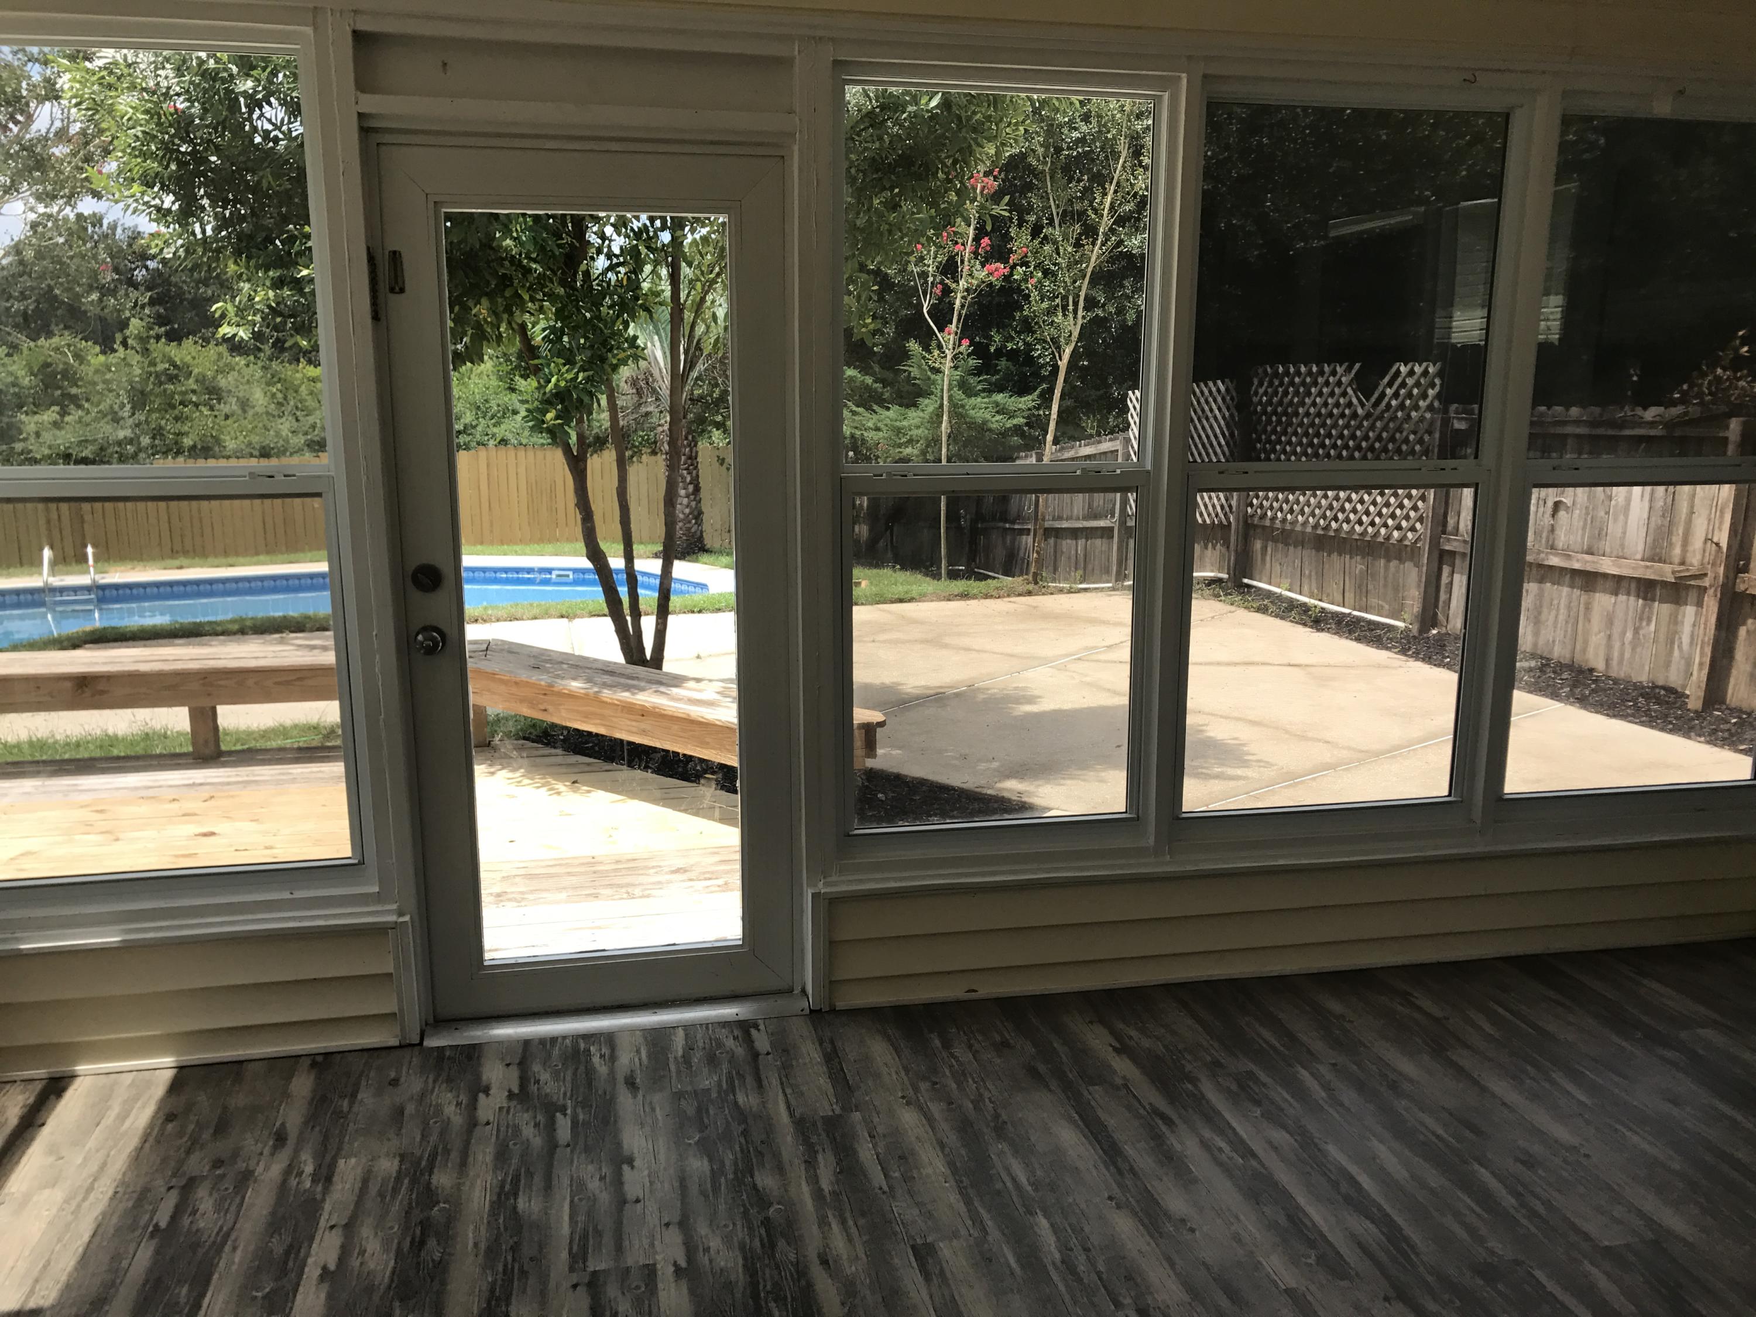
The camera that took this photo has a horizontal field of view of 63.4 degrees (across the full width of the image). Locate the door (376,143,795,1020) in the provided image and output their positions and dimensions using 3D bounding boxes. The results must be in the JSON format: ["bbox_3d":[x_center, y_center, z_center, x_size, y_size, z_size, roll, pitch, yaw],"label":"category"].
[{"bbox_3d":[-0.648,-0.129,3.354,0.910,2.040,0.090,-2,12,-10],"label":"door"}]

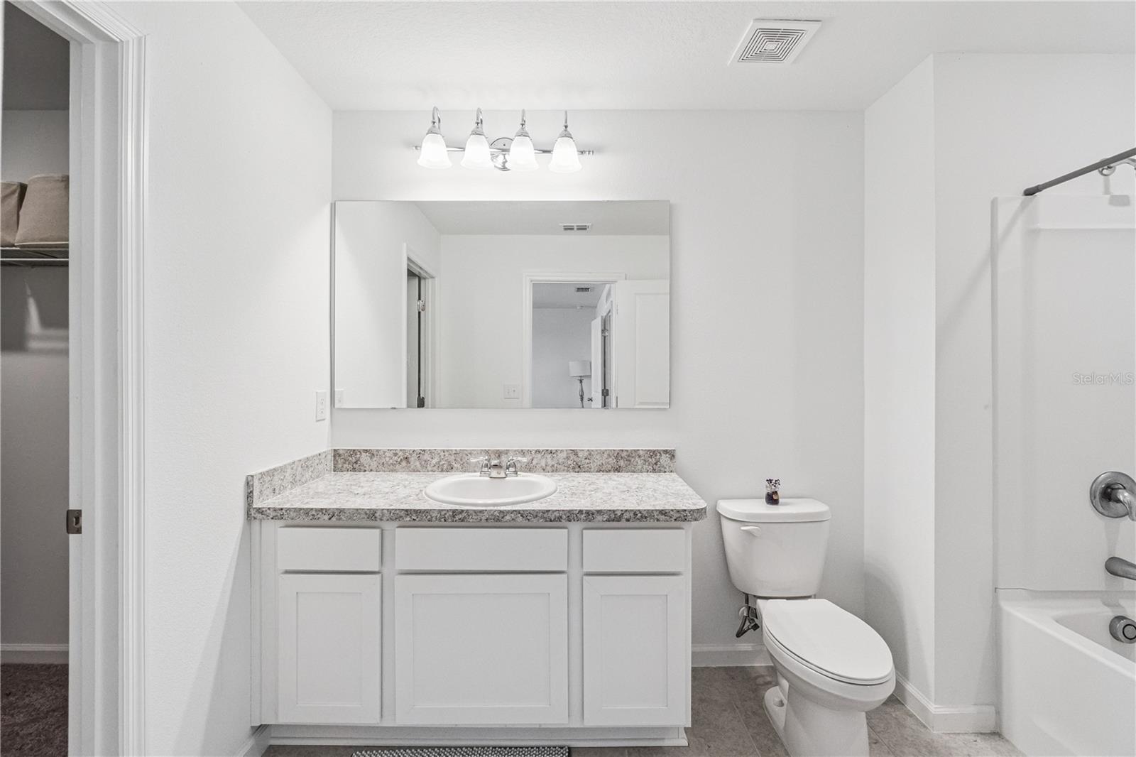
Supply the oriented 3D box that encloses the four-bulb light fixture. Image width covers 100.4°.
[{"bbox_3d":[-0.277,-0.990,1.974,0.770,0.245,0.225,0,0,0],"label":"four-bulb light fixture"}]

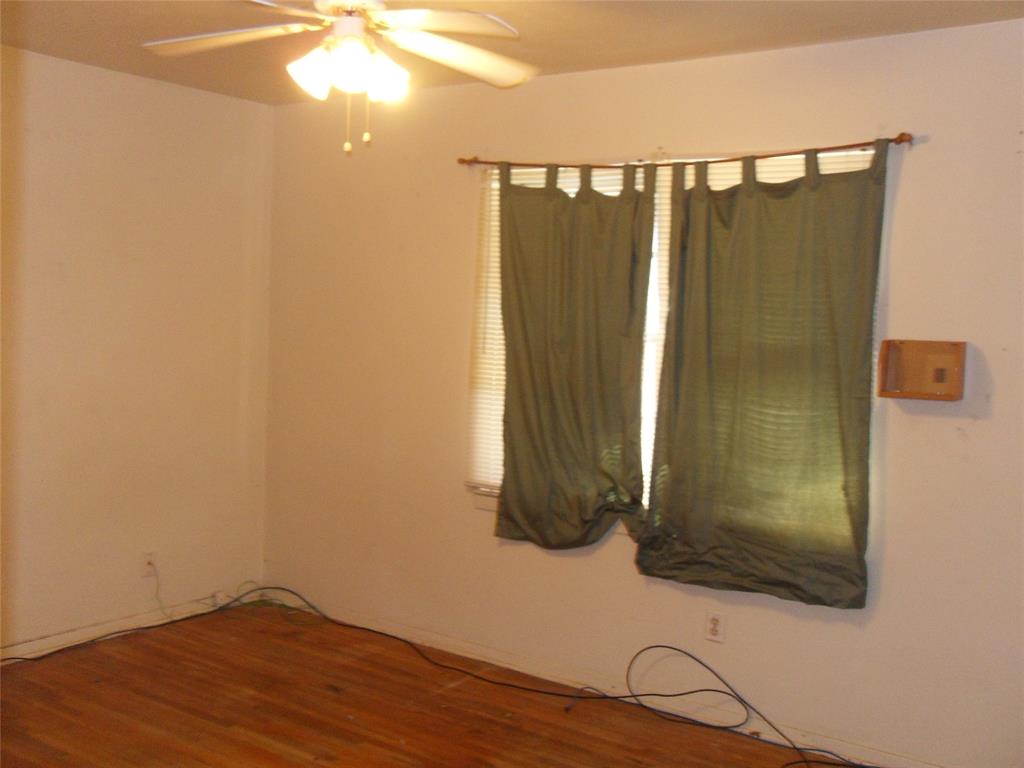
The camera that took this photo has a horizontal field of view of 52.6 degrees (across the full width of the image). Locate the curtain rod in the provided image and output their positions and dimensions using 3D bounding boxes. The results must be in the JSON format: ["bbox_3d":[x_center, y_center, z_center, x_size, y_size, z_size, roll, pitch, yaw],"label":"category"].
[{"bbox_3d":[0.530,-0.837,3.829,1.830,0.070,0.066,5,5,35],"label":"curtain rod"}]

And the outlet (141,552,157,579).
[{"bbox_3d":[-1.632,0.815,4.657,0.010,0.112,0.071,5,5,35],"label":"outlet"}]

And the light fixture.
[{"bbox_3d":[-0.431,-0.788,2.722,0.322,0.365,0.315,1,4,-9],"label":"light fixture"}]

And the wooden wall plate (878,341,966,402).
[{"bbox_3d":[1.308,-0.042,3.306,0.238,0.187,0.083,5,5,35],"label":"wooden wall plate"}]

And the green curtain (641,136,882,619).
[{"bbox_3d":[0.850,-0.043,3.619,0.840,1.540,0.090,5,5,35],"label":"green curtain"}]

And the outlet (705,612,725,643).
[{"bbox_3d":[0.744,0.894,3.798,0.071,0.112,0.010,5,5,35],"label":"outlet"}]

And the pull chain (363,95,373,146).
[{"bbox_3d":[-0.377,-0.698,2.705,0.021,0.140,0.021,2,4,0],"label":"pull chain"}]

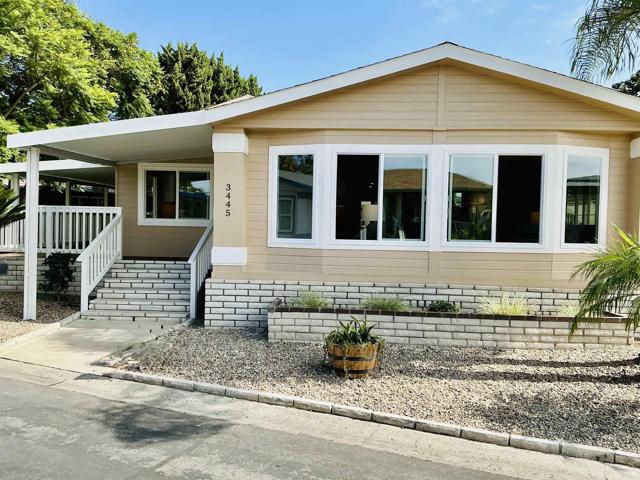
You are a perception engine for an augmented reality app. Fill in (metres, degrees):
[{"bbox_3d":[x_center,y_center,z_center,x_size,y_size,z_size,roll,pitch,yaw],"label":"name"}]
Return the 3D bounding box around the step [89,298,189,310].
[{"bbox_3d":[-3.089,1.149,9.085,1.840,0.160,0.301,1,0,4],"label":"step"}]

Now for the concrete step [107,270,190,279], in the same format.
[{"bbox_3d":[-3.092,0.661,9.958,1.820,0.160,0.301,1,0,4],"label":"concrete step"}]

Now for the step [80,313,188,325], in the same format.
[{"bbox_3d":[-3.091,1.319,8.794,1.840,0.135,0.301,1,0,4],"label":"step"}]

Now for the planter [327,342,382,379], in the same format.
[{"bbox_3d":[0.391,1.385,5.950,0.590,0.410,0.590,1,0,4],"label":"planter"}]

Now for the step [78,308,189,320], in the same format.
[{"bbox_3d":[-3.091,1.301,8.794,1.840,0.140,0.301,1,0,4],"label":"step"}]

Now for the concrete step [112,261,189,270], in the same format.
[{"bbox_3d":[-3.114,0.498,10.251,1.810,0.160,0.301,1,0,4],"label":"concrete step"}]

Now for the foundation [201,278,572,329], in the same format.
[{"bbox_3d":[1.310,1.123,8.435,6.420,0.836,0.200,1,0,4],"label":"foundation"}]

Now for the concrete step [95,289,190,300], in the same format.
[{"bbox_3d":[-3.071,0.987,9.375,1.850,0.160,0.301,1,0,4],"label":"concrete step"}]

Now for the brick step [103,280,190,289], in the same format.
[{"bbox_3d":[-3.074,0.824,9.666,1.840,0.160,0.301,1,0,4],"label":"brick step"}]

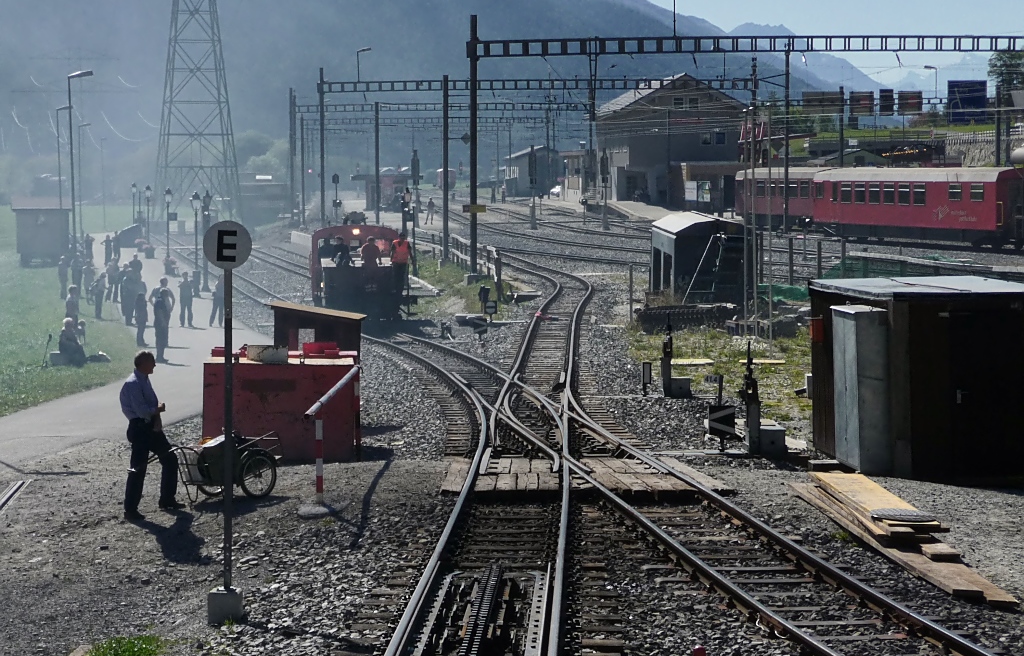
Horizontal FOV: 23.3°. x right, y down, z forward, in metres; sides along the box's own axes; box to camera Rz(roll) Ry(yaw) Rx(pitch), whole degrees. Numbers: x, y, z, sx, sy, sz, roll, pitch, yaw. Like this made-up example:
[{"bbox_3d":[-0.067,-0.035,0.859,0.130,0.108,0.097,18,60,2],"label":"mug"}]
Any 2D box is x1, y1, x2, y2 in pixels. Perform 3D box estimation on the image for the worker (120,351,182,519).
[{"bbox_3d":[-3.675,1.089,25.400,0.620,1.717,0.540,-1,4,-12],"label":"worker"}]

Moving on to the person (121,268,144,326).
[{"bbox_3d":[-12.065,-0.970,79.000,0.580,1.812,0.420,-1,4,-21],"label":"person"}]

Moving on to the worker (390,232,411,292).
[{"bbox_3d":[-3.194,-1.856,71.500,0.600,1.770,0.400,-1,4,-6],"label":"worker"}]

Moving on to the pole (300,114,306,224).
[{"bbox_3d":[-14.516,-10.965,173.000,0.210,7.797,0.210,-1,4,-14],"label":"pole"}]

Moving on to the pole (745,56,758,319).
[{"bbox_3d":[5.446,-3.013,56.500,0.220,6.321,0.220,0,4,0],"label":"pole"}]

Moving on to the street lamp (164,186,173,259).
[{"bbox_3d":[-16.450,-4.657,119.000,0.380,4.047,0.380,0,4,0],"label":"street lamp"}]

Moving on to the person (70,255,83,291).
[{"bbox_3d":[-17.068,-2.040,97.500,0.520,1.726,0.380,-2,4,-27],"label":"person"}]

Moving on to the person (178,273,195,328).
[{"bbox_3d":[-10.414,-0.912,79.500,0.550,1.744,0.380,0,4,9],"label":"person"}]

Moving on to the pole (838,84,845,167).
[{"bbox_3d":[23.603,-12.679,178.000,0.300,9.241,0.300,0,4,0],"label":"pole"}]

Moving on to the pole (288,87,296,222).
[{"bbox_3d":[-16.983,-13.329,192.000,0.230,10.354,0.230,-1,4,-14],"label":"pole"}]

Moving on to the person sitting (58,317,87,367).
[{"bbox_3d":[-9.639,0.329,54.500,0.850,1.097,0.650,-1,4,-17],"label":"person sitting"}]

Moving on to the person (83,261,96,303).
[{"bbox_3d":[-16.938,-1.862,99.500,0.520,1.700,0.400,-3,4,-37],"label":"person"}]

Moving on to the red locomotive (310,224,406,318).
[{"bbox_3d":[-4.472,-1.444,71.000,2.600,3.050,7.400,0,4,-5],"label":"red locomotive"}]

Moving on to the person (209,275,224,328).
[{"bbox_3d":[-9.406,-0.864,79.500,0.450,1.712,0.520,3,5,41],"label":"person"}]

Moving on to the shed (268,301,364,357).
[{"bbox_3d":[-2.579,0.665,32.700,1.300,2.000,1.100,0,4,0],"label":"shed"}]

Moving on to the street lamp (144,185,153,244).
[{"bbox_3d":[-21.943,-6.459,150.000,0.430,4.350,0.430,0,4,0],"label":"street lamp"}]

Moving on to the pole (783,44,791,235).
[{"bbox_3d":[14.940,-10.322,135.000,0.270,10.300,0.270,0,4,0],"label":"pole"}]

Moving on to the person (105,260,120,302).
[{"bbox_3d":[-15.916,-1.873,99.000,0.580,1.720,0.420,-3,4,-37],"label":"person"}]

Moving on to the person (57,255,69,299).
[{"bbox_3d":[-17.637,-1.981,97.500,0.460,1.687,0.360,-2,4,-27],"label":"person"}]

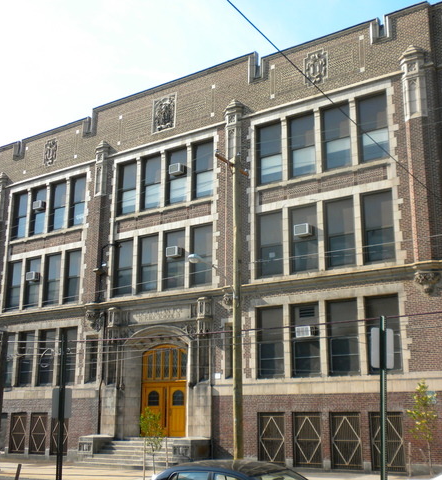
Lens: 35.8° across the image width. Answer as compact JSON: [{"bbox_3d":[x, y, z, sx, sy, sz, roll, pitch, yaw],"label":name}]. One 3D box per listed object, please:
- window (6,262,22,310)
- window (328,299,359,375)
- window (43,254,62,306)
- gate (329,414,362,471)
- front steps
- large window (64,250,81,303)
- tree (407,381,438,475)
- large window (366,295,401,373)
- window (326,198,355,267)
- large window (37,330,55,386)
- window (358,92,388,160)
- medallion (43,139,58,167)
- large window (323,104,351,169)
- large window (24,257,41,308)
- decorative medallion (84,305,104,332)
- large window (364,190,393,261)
[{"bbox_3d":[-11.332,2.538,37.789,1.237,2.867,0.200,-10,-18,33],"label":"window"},{"bbox_3d":[4.780,3.766,26.553,1.230,2.780,0.200,-10,-18,34],"label":"window"},{"bbox_3d":[-9.070,2.186,37.224,1.309,2.852,0.220,-10,-18,34],"label":"window"},{"bbox_3d":[4.706,7.492,25.527,1.238,2.024,0.100,-10,-18,34],"label":"gate"},{"bbox_3d":[-3.735,9.187,29.707,5.900,1.100,2.500,-10,-18,34],"label":"front steps"},{"bbox_3d":[-7.798,1.955,36.358,1.230,2.780,0.200,-10,-18,34],"label":"large window"},{"bbox_3d":[5.581,5.412,18.935,0.800,3.064,0.800,-10,-18,34],"label":"tree"},{"bbox_3d":[6.125,3.520,25.619,1.230,2.780,0.200,-10,-18,34],"label":"large window"},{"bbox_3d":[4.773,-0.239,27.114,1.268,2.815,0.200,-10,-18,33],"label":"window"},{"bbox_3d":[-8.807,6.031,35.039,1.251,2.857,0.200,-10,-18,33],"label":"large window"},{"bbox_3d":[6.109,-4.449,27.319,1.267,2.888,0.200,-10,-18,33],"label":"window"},{"bbox_3d":[-9.874,-5.064,39.548,0.977,1.526,0.180,-10,-18,34],"label":"medallion"},{"bbox_3d":[4.989,-4.392,29.415,1.340,2.930,0.250,-10,-18,34],"label":"large window"},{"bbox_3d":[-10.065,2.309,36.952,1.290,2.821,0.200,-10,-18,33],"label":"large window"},{"bbox_3d":[-6.433,3.984,34.328,0.910,1.179,0.420,-10,-18,34],"label":"decorative medallion"},{"bbox_3d":[6.171,-0.502,26.630,1.230,2.780,0.200,-10,-18,34],"label":"large window"}]

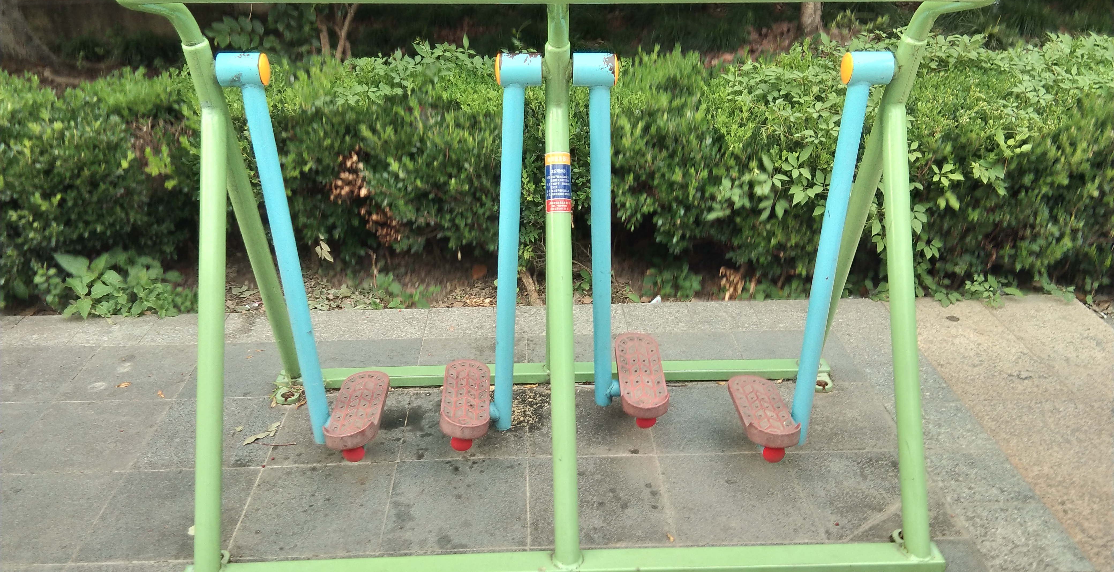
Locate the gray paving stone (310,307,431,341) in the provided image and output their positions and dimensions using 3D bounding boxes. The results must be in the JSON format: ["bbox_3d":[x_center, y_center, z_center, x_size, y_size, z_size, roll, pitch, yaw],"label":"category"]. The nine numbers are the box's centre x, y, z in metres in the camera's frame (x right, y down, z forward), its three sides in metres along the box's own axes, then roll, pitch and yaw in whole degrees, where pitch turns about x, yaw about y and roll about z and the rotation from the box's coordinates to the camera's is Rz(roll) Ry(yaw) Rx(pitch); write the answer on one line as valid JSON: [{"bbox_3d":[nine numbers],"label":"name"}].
[{"bbox_3d":[-0.713,0.164,3.741,0.443,0.040,0.247,-1,24,-1],"label":"gray paving stone"}]

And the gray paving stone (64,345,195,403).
[{"bbox_3d":[-1.448,0.312,3.447,0.395,0.040,0.407,-1,23,-1],"label":"gray paving stone"}]

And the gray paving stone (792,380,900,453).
[{"bbox_3d":[0.853,0.420,3.123,0.380,0.040,0.407,-1,23,-1],"label":"gray paving stone"}]

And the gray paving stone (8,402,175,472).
[{"bbox_3d":[-1.430,0.472,3.063,0.389,0.040,0.405,-1,24,-1],"label":"gray paving stone"}]

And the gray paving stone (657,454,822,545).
[{"bbox_3d":[0.405,0.494,2.275,0.315,0.040,0.336,-1,24,-1],"label":"gray paving stone"}]

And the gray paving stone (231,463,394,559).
[{"bbox_3d":[-0.646,0.618,2.706,0.385,0.040,0.411,-1,24,-1],"label":"gray paving stone"}]

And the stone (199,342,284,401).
[{"bbox_3d":[-1.058,0.303,3.456,0.392,0.040,0.407,-1,23,-1],"label":"stone"}]

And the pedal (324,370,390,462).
[{"bbox_3d":[-0.570,0.373,2.885,0.138,0.104,0.388,-1,25,0],"label":"pedal"}]

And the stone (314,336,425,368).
[{"bbox_3d":[-0.651,0.281,3.320,0.370,0.040,0.368,-1,25,-1],"label":"stone"}]

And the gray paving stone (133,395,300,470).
[{"bbox_3d":[-1.045,0.465,3.079,0.392,0.040,0.408,-1,23,-1],"label":"gray paving stone"}]

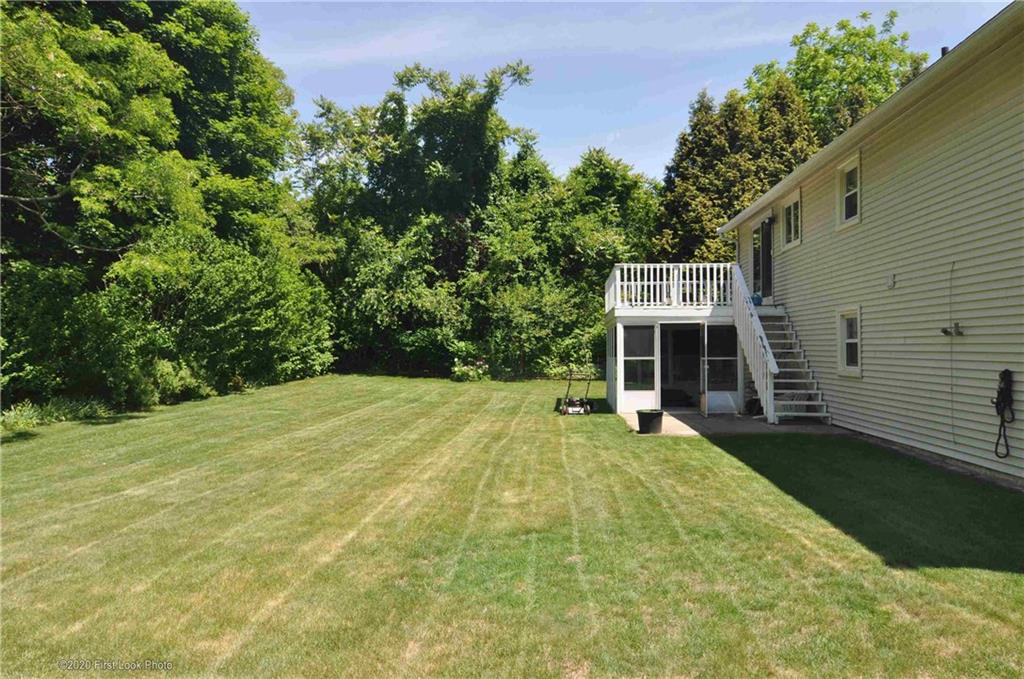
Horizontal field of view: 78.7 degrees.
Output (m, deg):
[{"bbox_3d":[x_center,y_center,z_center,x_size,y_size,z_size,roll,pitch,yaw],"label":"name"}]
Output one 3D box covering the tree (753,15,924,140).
[{"bbox_3d":[16.000,-7.000,30.000,9.500,17.200,9.000,0,0,0],"label":"tree"}]

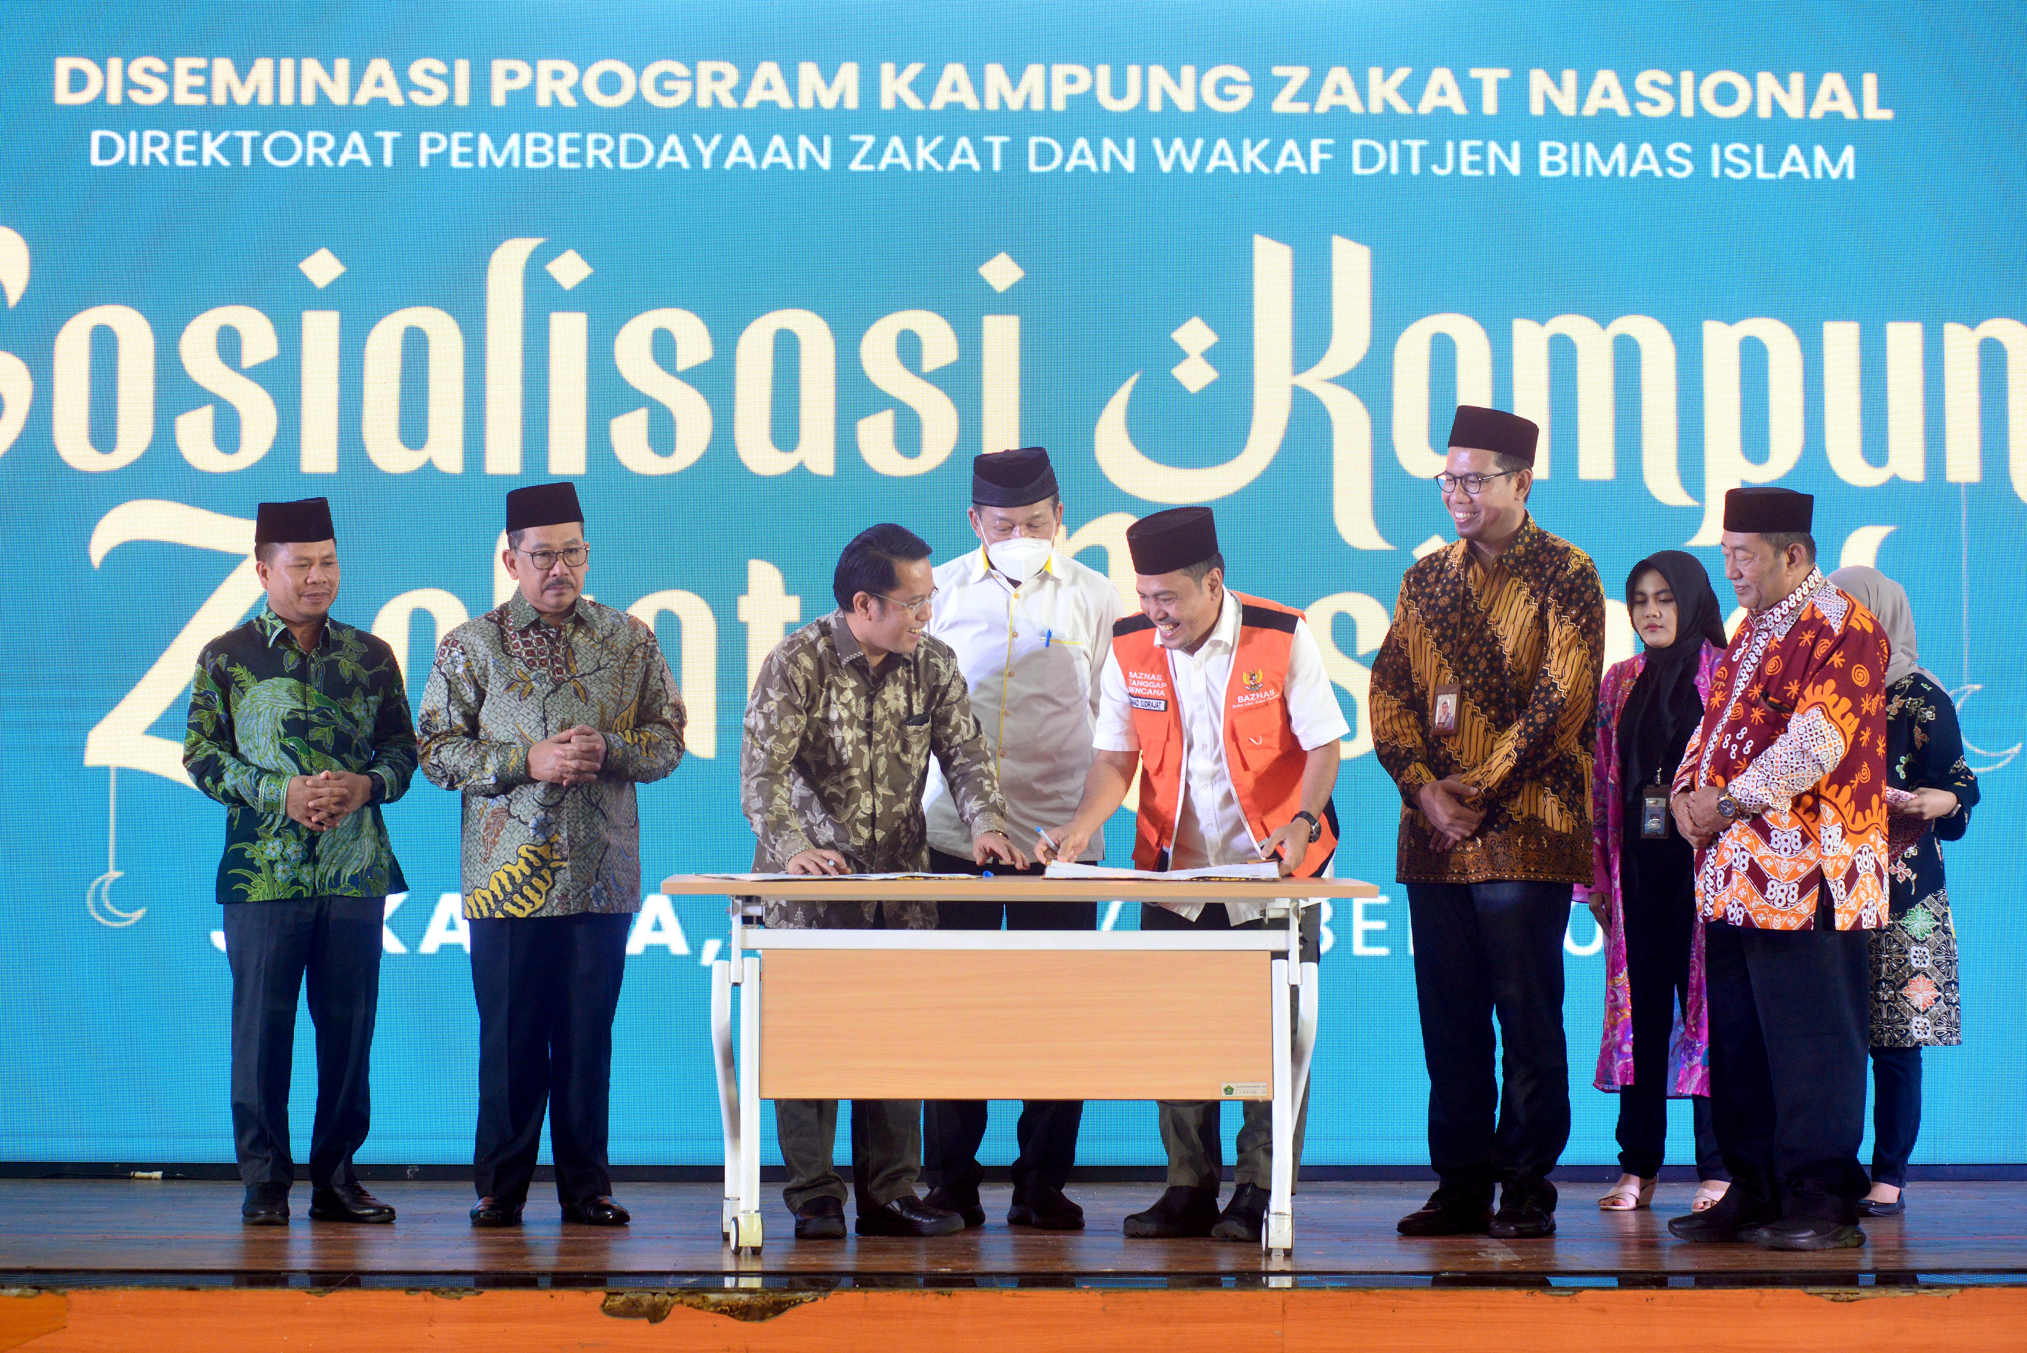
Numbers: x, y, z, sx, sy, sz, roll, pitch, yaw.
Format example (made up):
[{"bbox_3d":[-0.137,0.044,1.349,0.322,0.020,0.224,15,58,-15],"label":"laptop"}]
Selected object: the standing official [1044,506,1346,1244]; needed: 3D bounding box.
[{"bbox_3d":[0.422,0.434,10.214,0.600,1.642,0.550,0,-1,22],"label":"standing official"}]

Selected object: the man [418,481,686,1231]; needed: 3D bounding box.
[{"bbox_3d":[-1.065,0.407,10.355,0.600,1.703,0.380,0,-1,-12],"label":"man"}]

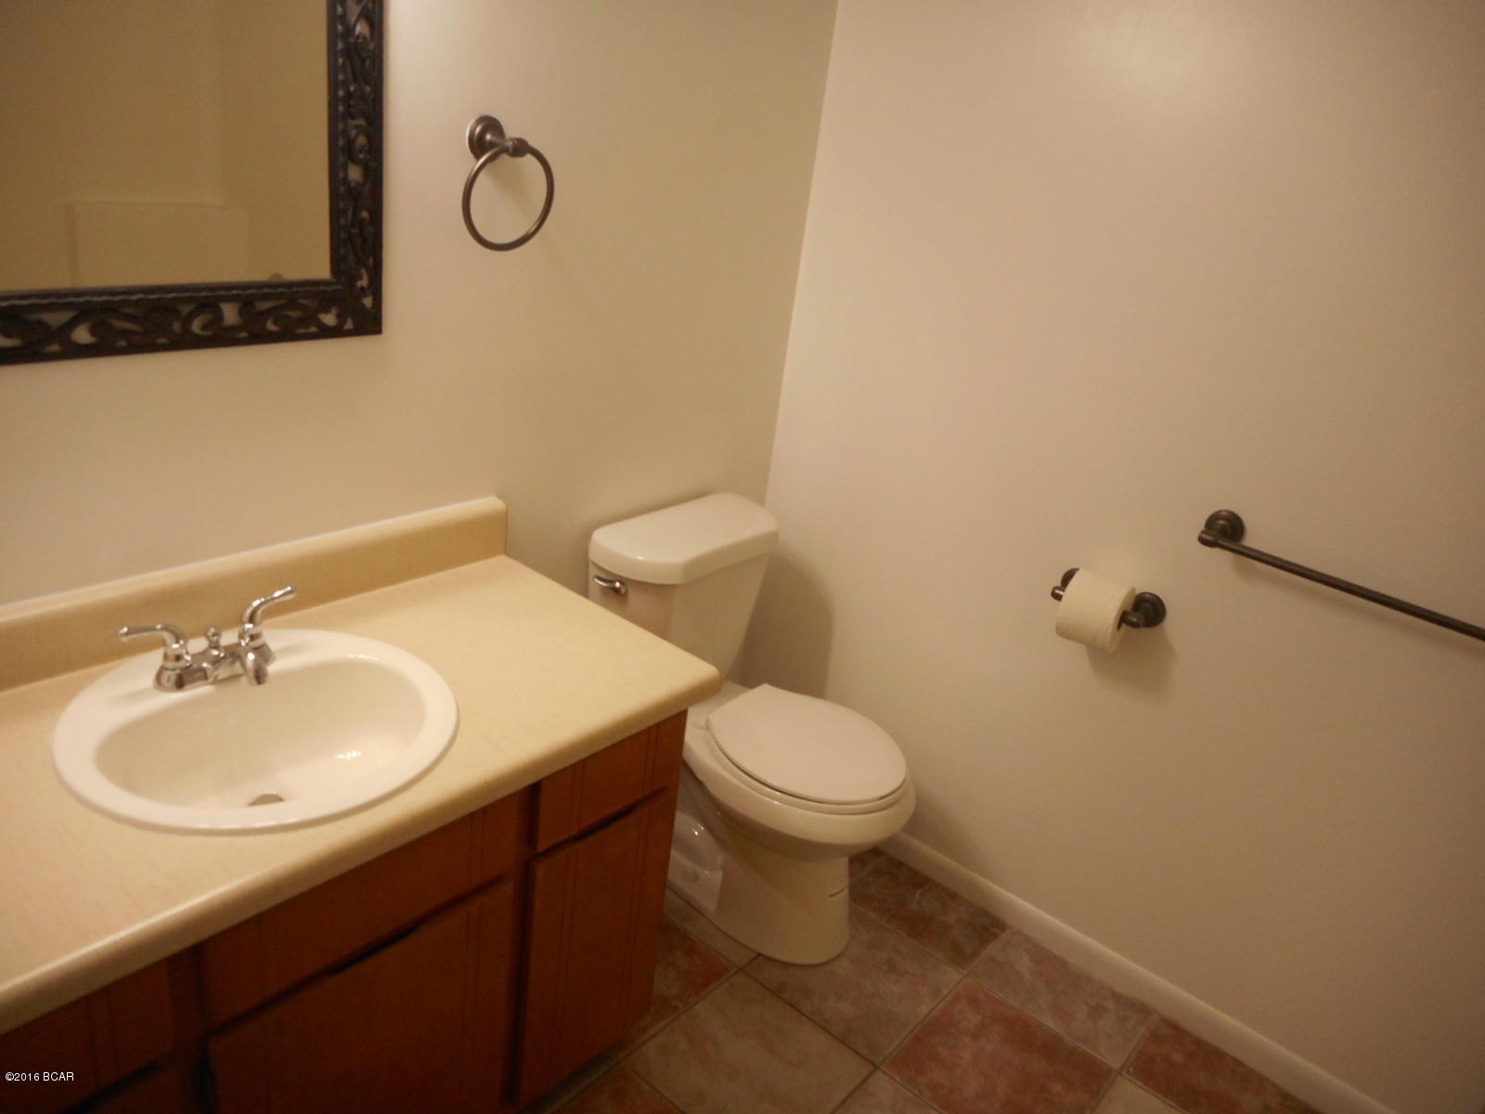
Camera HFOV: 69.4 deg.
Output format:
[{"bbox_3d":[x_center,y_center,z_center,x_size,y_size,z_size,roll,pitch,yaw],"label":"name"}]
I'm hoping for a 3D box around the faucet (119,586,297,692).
[{"bbox_3d":[-0.679,0.129,1.431,0.165,0.098,0.228,24,28,34],"label":"faucet"}]

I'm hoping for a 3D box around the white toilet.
[{"bbox_3d":[0.032,0.388,2.232,0.707,0.797,0.452,24,28,34],"label":"white toilet"}]

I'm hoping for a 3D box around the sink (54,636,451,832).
[{"bbox_3d":[-0.628,0.283,1.433,0.485,0.185,0.475,24,28,34],"label":"sink"}]

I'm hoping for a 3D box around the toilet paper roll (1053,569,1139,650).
[{"bbox_3d":[0.674,0.105,2.039,0.104,0.126,0.126,24,28,34],"label":"toilet paper roll"}]

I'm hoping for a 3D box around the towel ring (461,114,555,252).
[{"bbox_3d":[-0.380,-0.581,1.675,0.079,0.197,0.170,24,28,34],"label":"towel ring"}]

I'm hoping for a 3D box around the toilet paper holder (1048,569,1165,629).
[{"bbox_3d":[0.691,0.089,2.055,0.205,0.072,0.084,24,28,34],"label":"toilet paper holder"}]

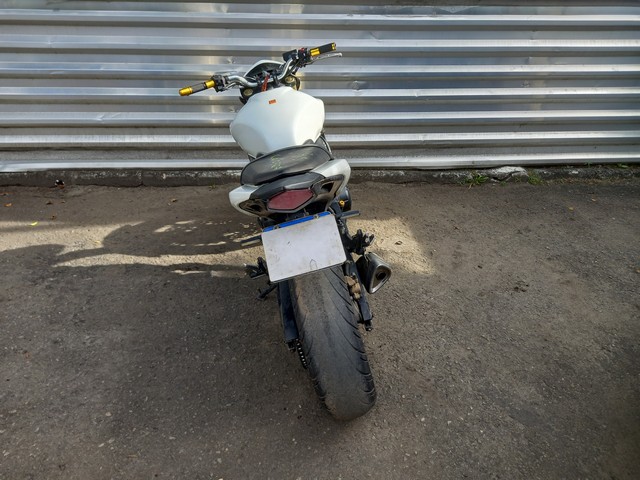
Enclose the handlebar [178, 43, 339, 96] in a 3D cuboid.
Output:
[{"bbox_3d":[-0.284,-0.780,2.193,0.760,0.140,0.200,-17,28,-1],"label":"handlebar"}]

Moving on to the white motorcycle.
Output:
[{"bbox_3d":[-0.113,-0.207,2.137,0.760,1.080,2.040,-17,28,0],"label":"white motorcycle"}]

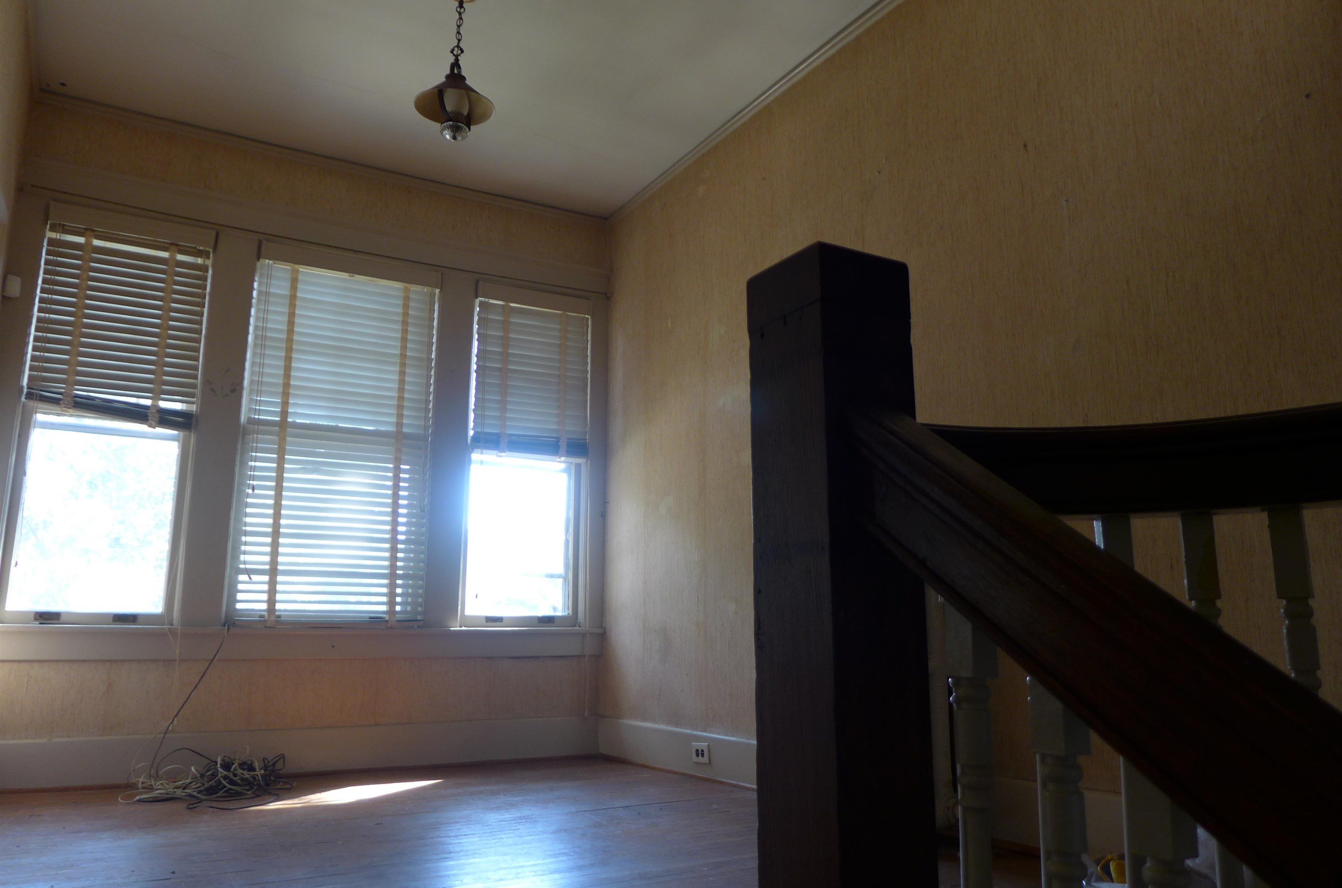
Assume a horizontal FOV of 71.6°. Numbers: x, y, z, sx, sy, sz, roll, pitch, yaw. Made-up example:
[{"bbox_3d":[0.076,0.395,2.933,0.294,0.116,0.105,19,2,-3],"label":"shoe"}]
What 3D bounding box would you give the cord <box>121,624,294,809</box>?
[{"bbox_3d":[-1.708,1.000,3.536,0.570,0.600,0.640,6,-13,-28],"label":"cord"}]

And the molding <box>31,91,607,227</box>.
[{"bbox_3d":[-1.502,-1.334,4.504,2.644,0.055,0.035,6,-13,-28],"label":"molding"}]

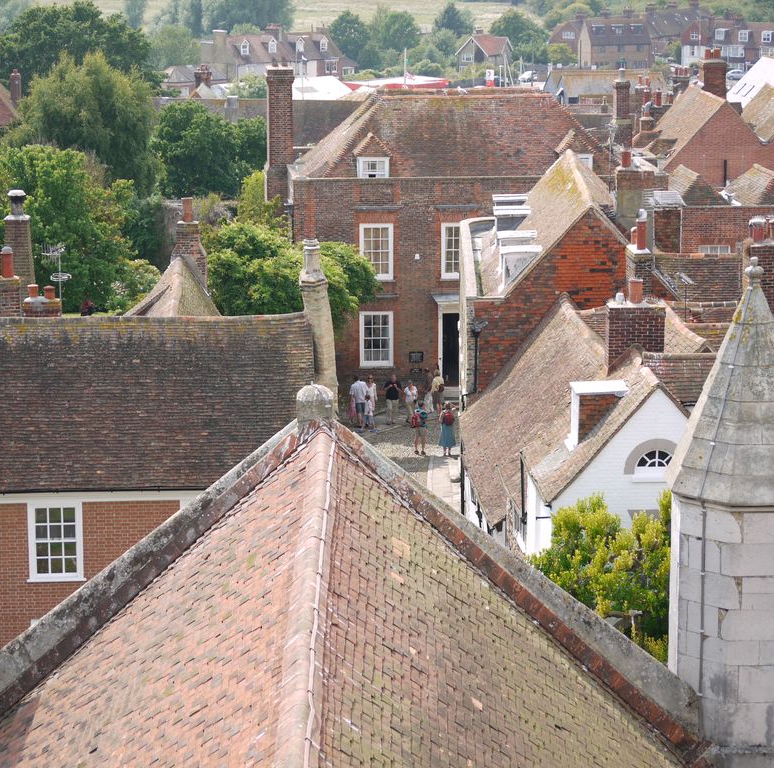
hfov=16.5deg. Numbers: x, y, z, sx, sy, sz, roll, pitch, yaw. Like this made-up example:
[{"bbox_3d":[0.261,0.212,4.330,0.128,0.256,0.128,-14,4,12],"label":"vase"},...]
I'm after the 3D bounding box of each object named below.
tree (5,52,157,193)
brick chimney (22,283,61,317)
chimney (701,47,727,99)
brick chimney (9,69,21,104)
[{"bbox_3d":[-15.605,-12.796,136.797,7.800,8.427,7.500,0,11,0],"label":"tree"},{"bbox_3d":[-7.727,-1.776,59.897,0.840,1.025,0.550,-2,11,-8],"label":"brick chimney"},{"bbox_3d":[15.282,-14.531,125.000,1.050,2.500,1.100,-1,11,-3],"label":"chimney"},{"bbox_3d":[-25.800,-20.603,185.000,0.770,2.650,0.720,-1,11,-5],"label":"brick chimney"}]

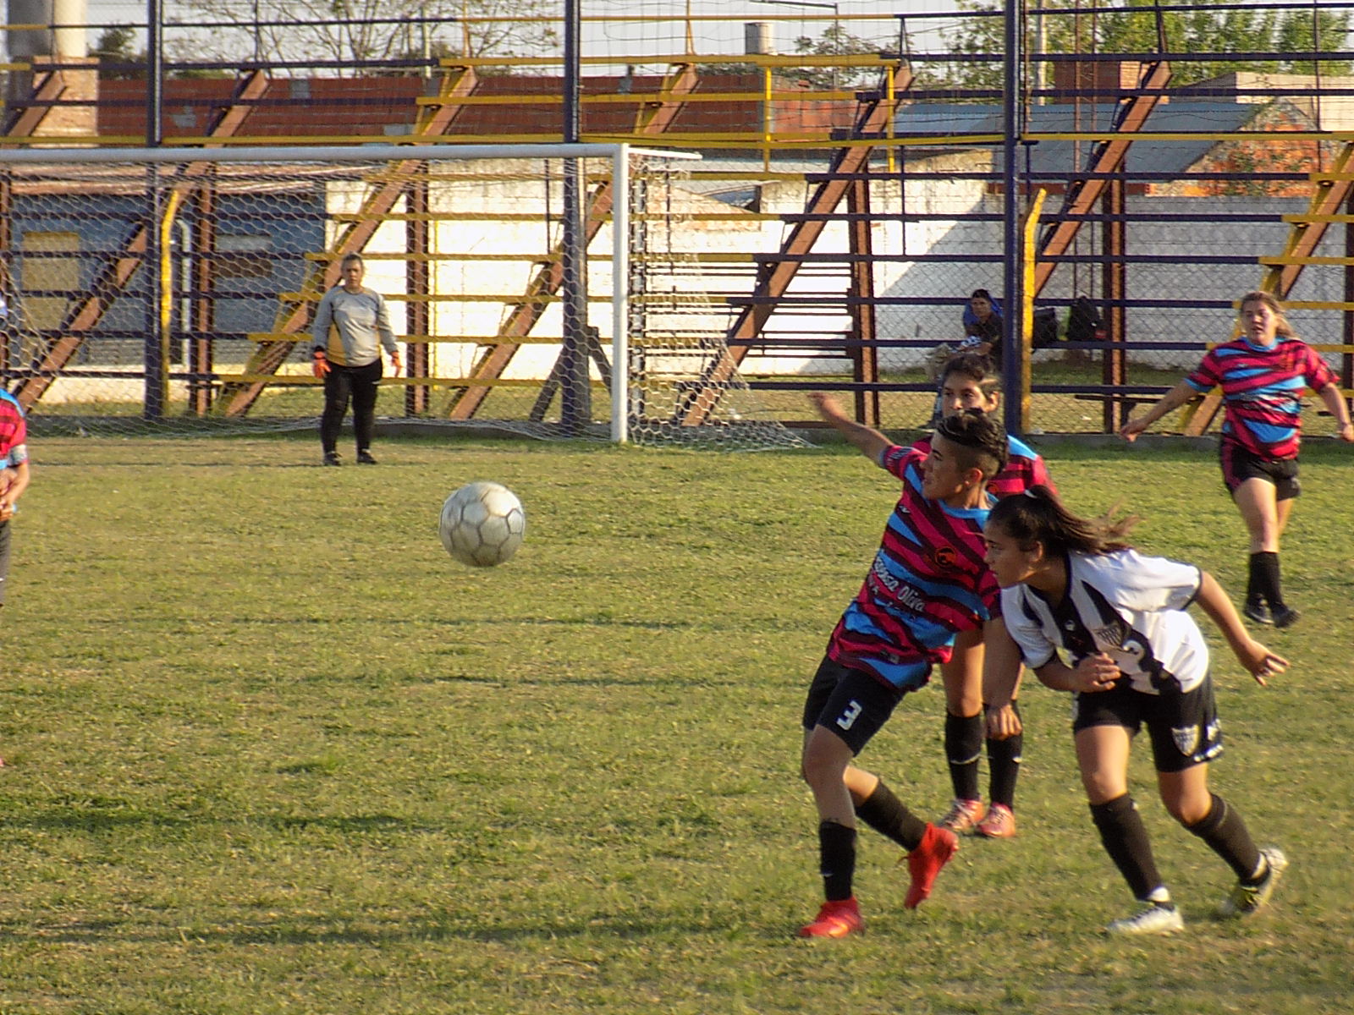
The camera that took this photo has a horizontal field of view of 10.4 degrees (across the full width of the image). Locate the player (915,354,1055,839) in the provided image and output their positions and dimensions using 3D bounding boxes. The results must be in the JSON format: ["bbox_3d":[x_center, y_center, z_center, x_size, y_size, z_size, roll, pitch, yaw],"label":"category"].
[{"bbox_3d":[1.048,0.302,25.300,0.500,1.653,0.380,1,3,15],"label":"player"}]

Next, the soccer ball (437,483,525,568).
[{"bbox_3d":[-0.506,0.044,19.300,0.220,0.220,0.220,0,3,0],"label":"soccer ball"}]

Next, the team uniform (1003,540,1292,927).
[{"bbox_3d":[1.384,0.689,22.100,0.820,1.148,0.620,-2,3,-42],"label":"team uniform"}]

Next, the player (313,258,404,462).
[{"bbox_3d":[-2.484,-1.154,57.700,0.680,1.659,0.400,0,3,-5],"label":"player"}]

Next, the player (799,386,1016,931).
[{"bbox_3d":[0.681,0.474,22.000,0.660,1.610,0.750,-3,4,-45],"label":"player"}]

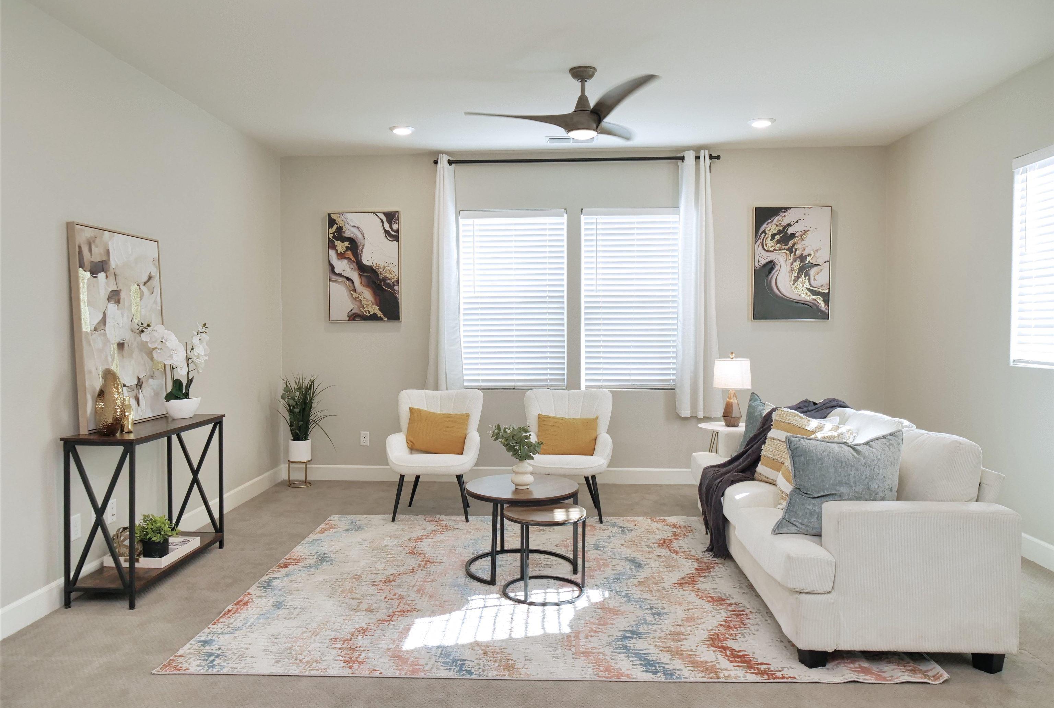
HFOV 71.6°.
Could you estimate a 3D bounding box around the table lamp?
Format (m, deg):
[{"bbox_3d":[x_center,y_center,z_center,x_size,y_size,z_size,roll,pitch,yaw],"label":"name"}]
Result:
[{"bbox_3d":[1.533,0.272,5.481,0.284,0.553,0.284,0,2,3],"label":"table lamp"}]

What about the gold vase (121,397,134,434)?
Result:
[{"bbox_3d":[-2.026,0.311,3.707,0.065,0.173,0.065,0,2,3],"label":"gold vase"}]

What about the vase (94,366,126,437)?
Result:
[{"bbox_3d":[-1.982,0.223,3.485,0.145,0.310,0.130,0,2,3],"label":"vase"}]

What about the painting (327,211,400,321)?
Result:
[{"bbox_3d":[-1.351,-0.728,6.102,0.602,0.917,0.040,0,2,3],"label":"painting"}]

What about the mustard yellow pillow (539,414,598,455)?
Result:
[{"bbox_3d":[0.289,0.576,5.175,0.436,0.294,0.132,0,-13,3],"label":"mustard yellow pillow"}]

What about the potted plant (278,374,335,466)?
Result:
[{"bbox_3d":[-1.839,0.531,6.046,0.467,0.741,0.406,0,2,3],"label":"potted plant"}]

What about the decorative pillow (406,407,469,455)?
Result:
[{"bbox_3d":[-0.617,0.534,5.110,0.440,0.290,0.130,6,-14,2],"label":"decorative pillow"}]

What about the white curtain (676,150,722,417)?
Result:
[{"bbox_3d":[1.398,-0.556,5.907,0.375,2.150,0.120,0,2,3],"label":"white curtain"}]

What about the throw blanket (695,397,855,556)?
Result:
[{"bbox_3d":[1.397,0.686,4.088,0.760,0.870,0.640,0,2,3],"label":"throw blanket"}]

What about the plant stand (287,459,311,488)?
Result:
[{"bbox_3d":[-1.878,0.980,6.060,0.197,0.215,0.197,0,2,3],"label":"plant stand"}]

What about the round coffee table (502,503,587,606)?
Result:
[{"bbox_3d":[0.082,0.981,3.635,0.420,0.395,0.420,0,2,0],"label":"round coffee table"}]

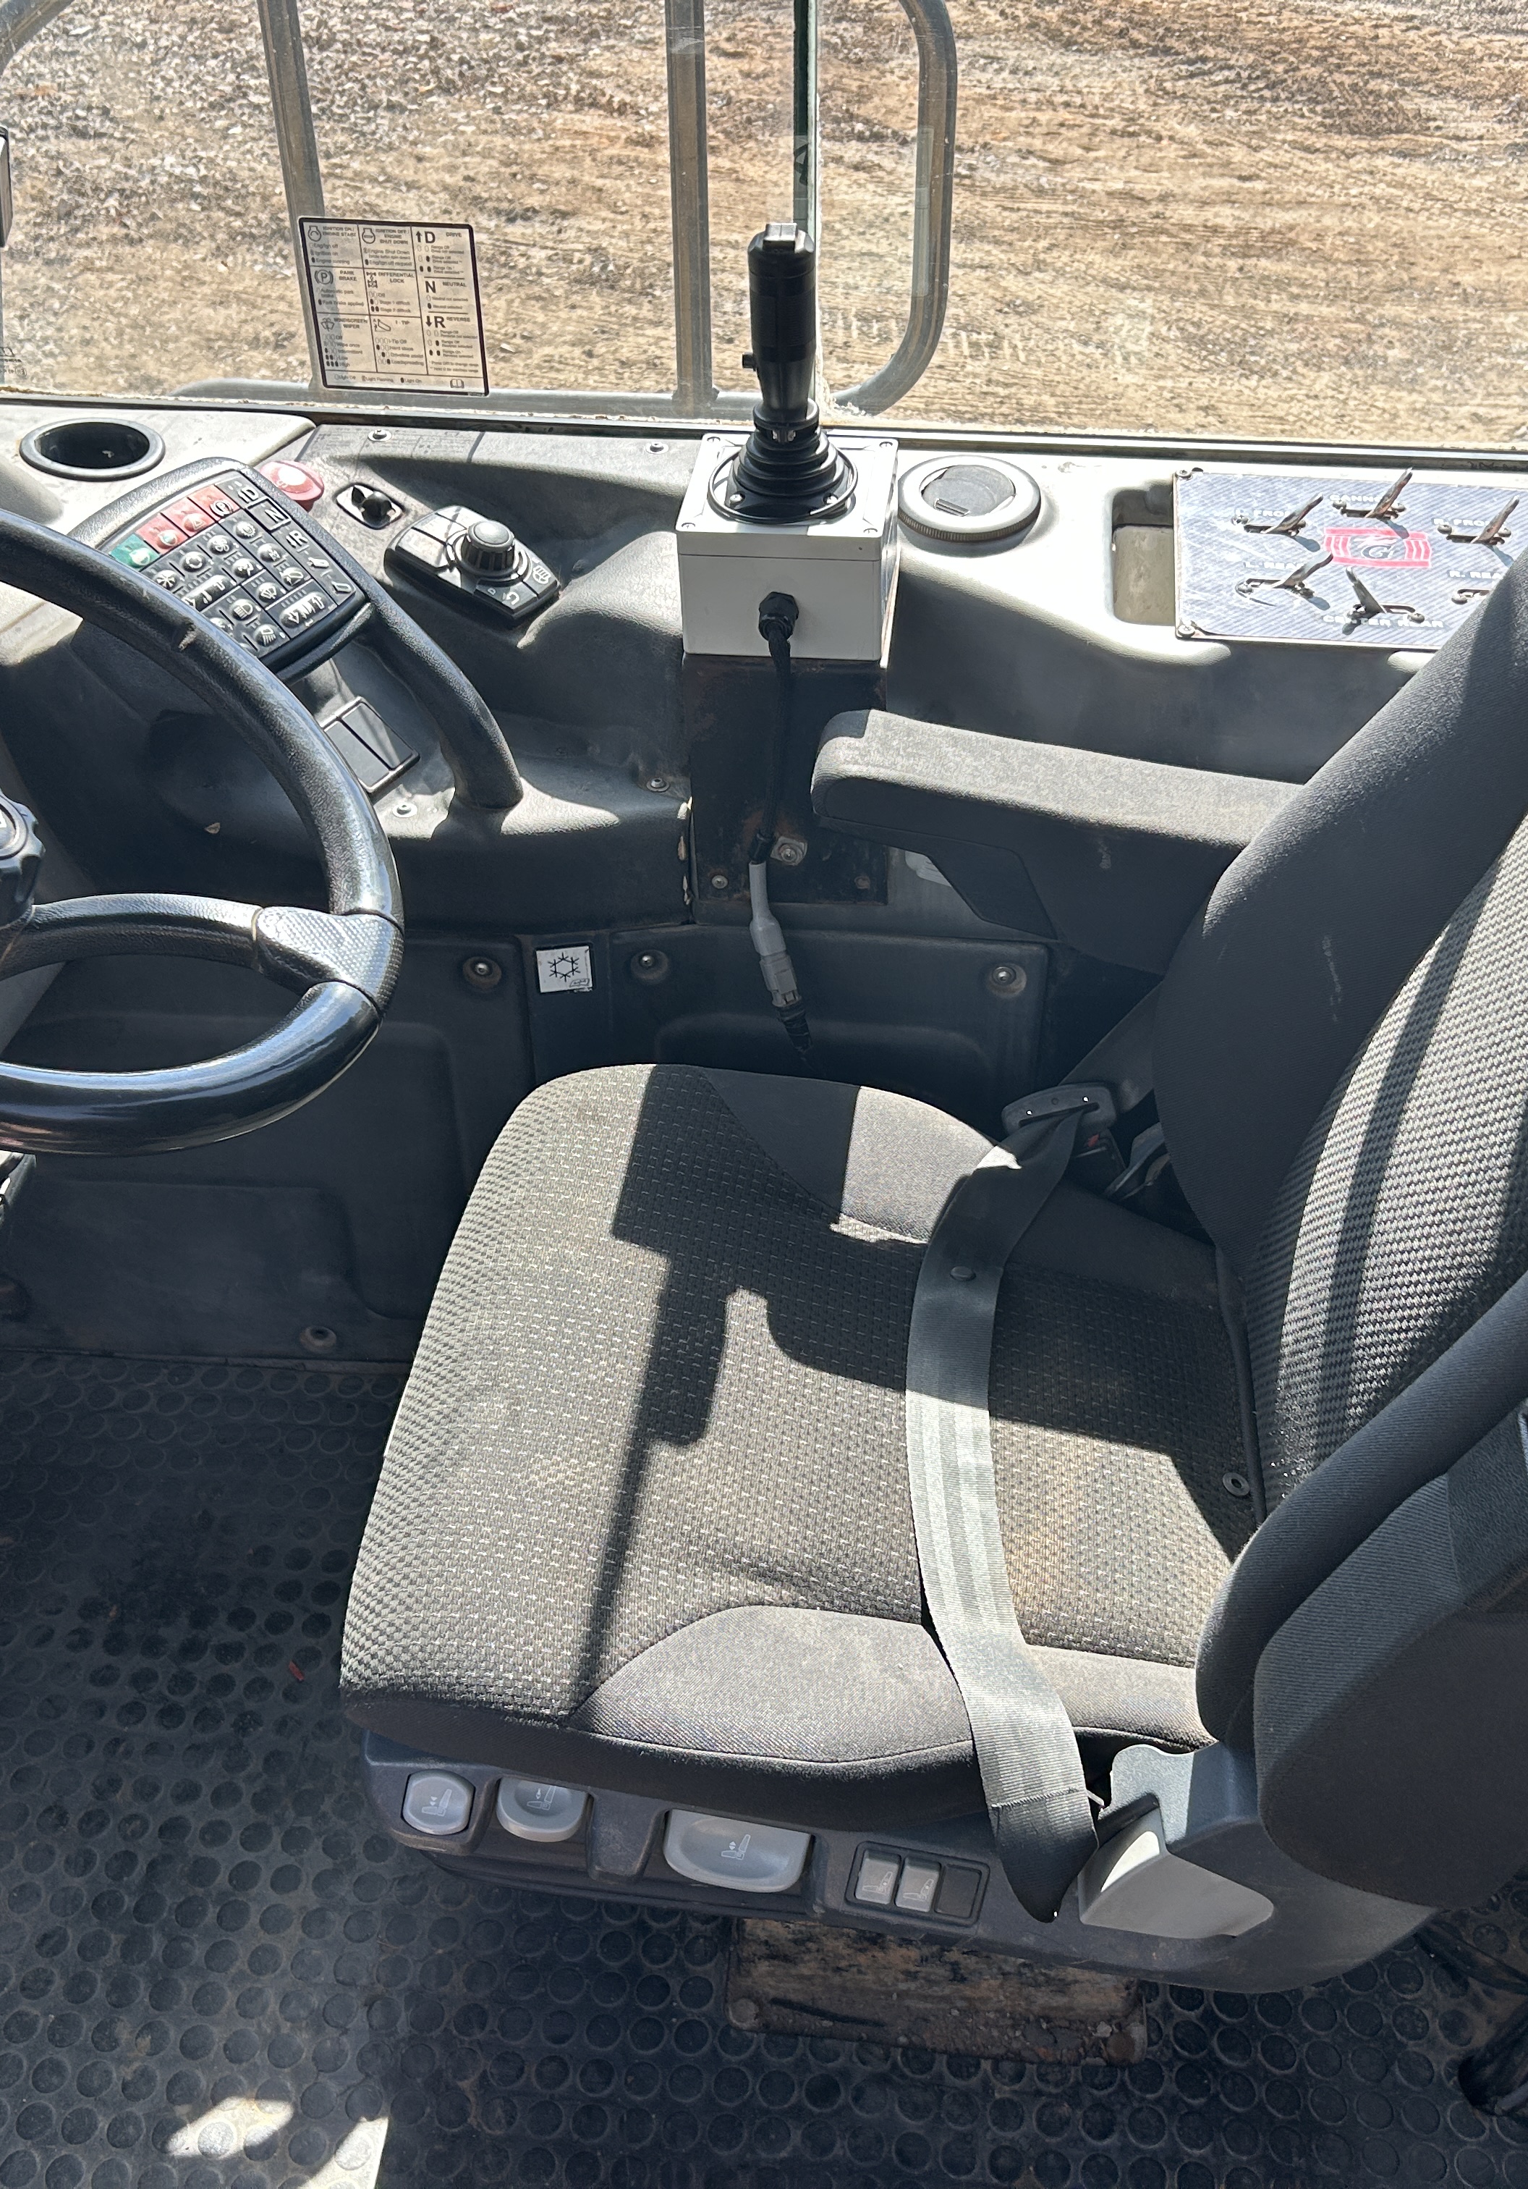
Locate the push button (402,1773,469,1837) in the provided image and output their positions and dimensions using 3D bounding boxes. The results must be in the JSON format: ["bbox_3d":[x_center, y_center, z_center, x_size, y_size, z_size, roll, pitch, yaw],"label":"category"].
[{"bbox_3d":[-0.182,0.391,1.210,0.038,0.034,0.020,3,6,4],"label":"push button"}]

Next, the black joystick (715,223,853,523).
[{"bbox_3d":[0.012,-0.429,1.285,0.087,0.158,0.087,3,43,5],"label":"black joystick"}]

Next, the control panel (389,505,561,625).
[{"bbox_3d":[-0.190,-0.348,1.440,0.102,0.042,0.068,36,46,12],"label":"control panel"}]

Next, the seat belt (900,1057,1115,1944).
[{"bbox_3d":[0.148,0.216,1.321,0.130,0.190,0.510,3,41,4],"label":"seat belt"}]

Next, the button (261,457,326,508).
[{"bbox_3d":[-0.312,-0.405,1.455,0.043,0.030,0.043,21,49,-11],"label":"button"}]

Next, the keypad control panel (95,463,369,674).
[{"bbox_3d":[-0.344,-0.330,1.421,0.140,0.035,0.135,44,52,1],"label":"keypad control panel"}]

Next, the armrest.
[{"bbox_3d":[0.206,-0.157,1.415,0.350,0.115,0.080,9,41,-1],"label":"armrest"}]

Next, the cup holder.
[{"bbox_3d":[-0.460,-0.421,1.519,0.100,0.060,0.100,3,41,4],"label":"cup holder"}]

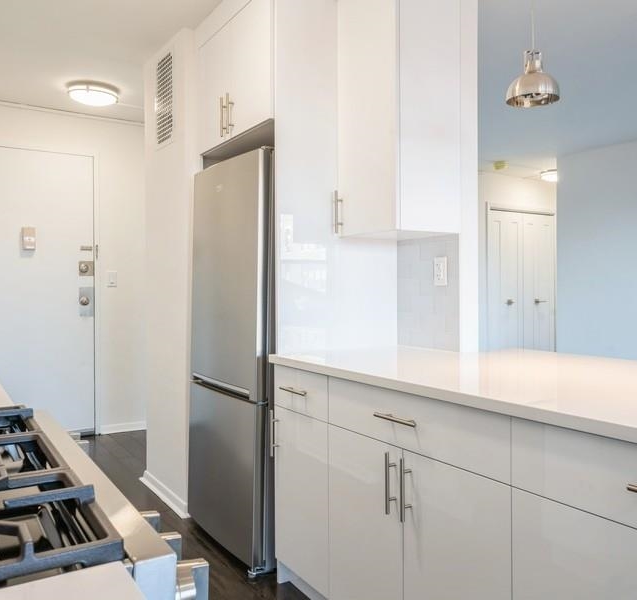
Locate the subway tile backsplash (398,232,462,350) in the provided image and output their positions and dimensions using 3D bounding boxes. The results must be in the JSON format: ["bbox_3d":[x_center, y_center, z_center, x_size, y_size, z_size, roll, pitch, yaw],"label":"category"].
[{"bbox_3d":[0.466,-0.027,2.551,0.015,0.467,0.382,0,1,-32],"label":"subway tile backsplash"}]

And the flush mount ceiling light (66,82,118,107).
[{"bbox_3d":[-1.490,-1.355,3.976,0.338,0.083,0.338,0,1,-32],"label":"flush mount ceiling light"}]

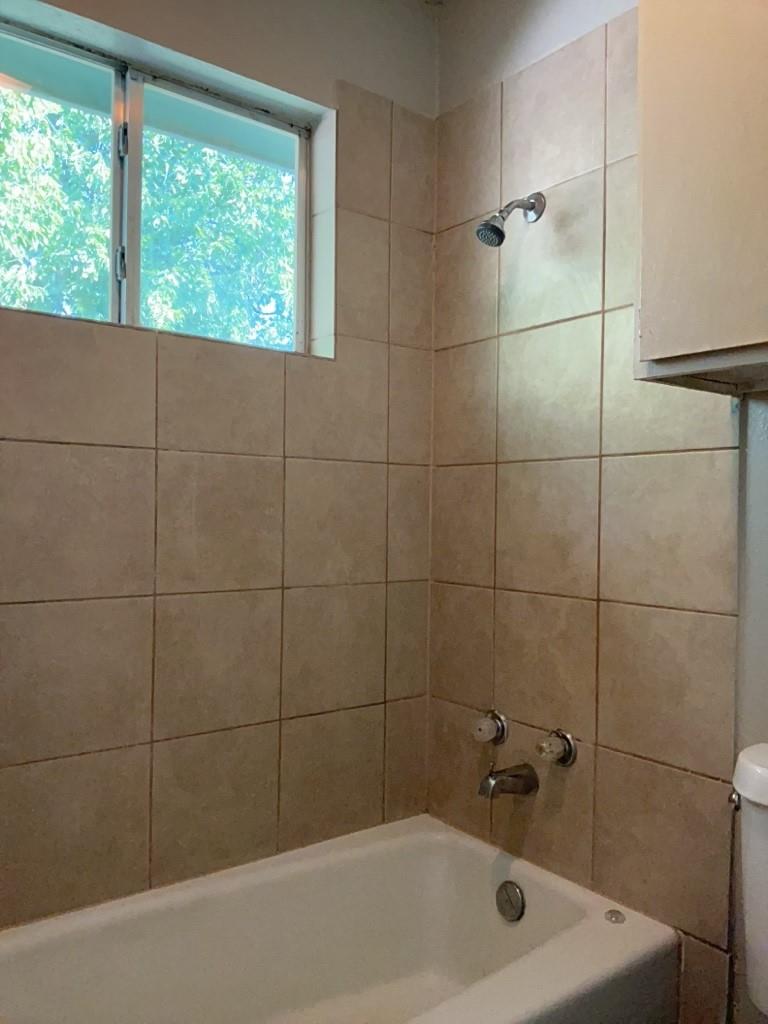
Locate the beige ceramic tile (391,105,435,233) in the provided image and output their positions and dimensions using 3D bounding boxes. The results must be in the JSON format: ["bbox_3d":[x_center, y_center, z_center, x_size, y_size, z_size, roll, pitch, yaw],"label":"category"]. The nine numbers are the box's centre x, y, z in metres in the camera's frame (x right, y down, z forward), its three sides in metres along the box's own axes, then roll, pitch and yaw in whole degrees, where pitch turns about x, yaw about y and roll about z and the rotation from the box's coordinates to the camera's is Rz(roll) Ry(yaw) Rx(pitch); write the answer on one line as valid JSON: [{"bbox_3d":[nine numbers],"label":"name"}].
[{"bbox_3d":[0.077,-0.898,2.100,0.144,0.306,0.010,1,0,-37],"label":"beige ceramic tile"}]

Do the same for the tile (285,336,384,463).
[{"bbox_3d":[-0.111,-0.277,1.940,0.300,0.302,0.020,1,0,-38],"label":"tile"}]

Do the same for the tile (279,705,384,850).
[{"bbox_3d":[-0.124,0.643,1.961,0.304,0.307,0.010,1,0,-37],"label":"tile"}]

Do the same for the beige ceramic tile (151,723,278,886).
[{"bbox_3d":[-0.365,0.632,1.753,0.302,0.304,0.020,1,0,-38],"label":"beige ceramic tile"}]

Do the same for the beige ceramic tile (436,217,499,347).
[{"bbox_3d":[0.214,-0.587,2.060,0.012,0.305,0.239,1,0,-38],"label":"beige ceramic tile"}]

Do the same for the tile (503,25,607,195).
[{"bbox_3d":[0.384,-0.894,1.833,0.010,0.306,0.304,1,0,-38],"label":"tile"}]

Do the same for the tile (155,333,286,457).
[{"bbox_3d":[-0.352,-0.250,1.754,0.302,0.240,0.020,1,0,-38],"label":"tile"}]

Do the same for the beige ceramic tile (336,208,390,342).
[{"bbox_3d":[-0.052,-0.590,2.005,0.165,0.308,0.010,1,0,-37],"label":"beige ceramic tile"}]

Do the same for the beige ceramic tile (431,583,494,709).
[{"bbox_3d":[0.200,0.335,2.026,0.020,0.301,0.236,1,0,-38],"label":"beige ceramic tile"}]

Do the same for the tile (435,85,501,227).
[{"bbox_3d":[0.218,-0.898,2.059,0.012,0.309,0.239,1,0,-38],"label":"tile"}]

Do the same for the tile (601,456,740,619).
[{"bbox_3d":[0.554,0.036,1.572,0.020,0.300,0.301,1,0,-38],"label":"tile"}]

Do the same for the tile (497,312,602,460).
[{"bbox_3d":[0.373,-0.270,1.812,0.020,0.302,0.299,1,0,-38],"label":"tile"}]

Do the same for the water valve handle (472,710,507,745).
[{"bbox_3d":[0.251,0.522,1.925,0.055,0.080,0.080,1,0,-38],"label":"water valve handle"}]

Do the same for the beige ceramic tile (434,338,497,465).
[{"bbox_3d":[0.208,-0.276,2.048,0.010,0.307,0.237,1,0,-38],"label":"beige ceramic tile"}]

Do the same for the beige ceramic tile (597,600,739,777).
[{"bbox_3d":[0.557,0.347,1.597,0.012,0.305,0.304,1,0,-38],"label":"beige ceramic tile"}]

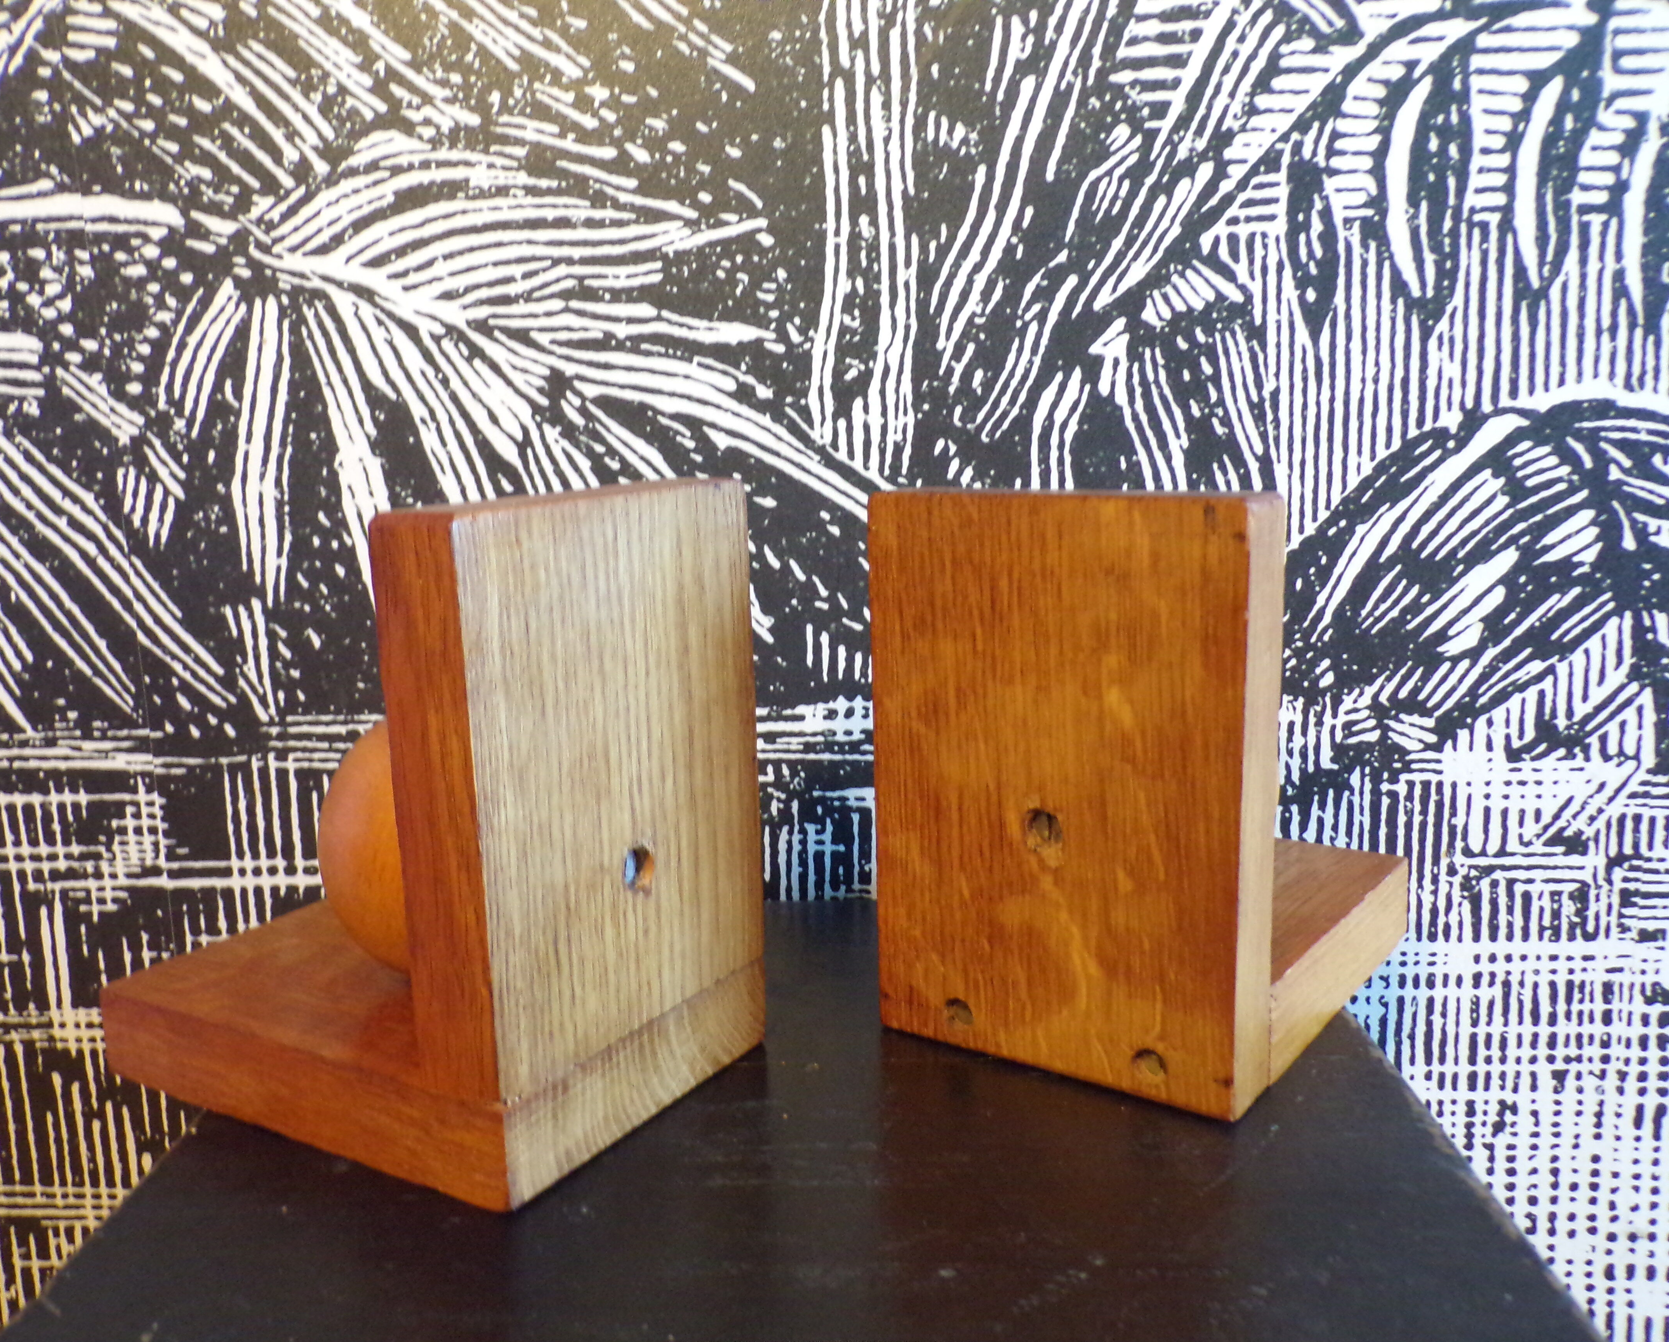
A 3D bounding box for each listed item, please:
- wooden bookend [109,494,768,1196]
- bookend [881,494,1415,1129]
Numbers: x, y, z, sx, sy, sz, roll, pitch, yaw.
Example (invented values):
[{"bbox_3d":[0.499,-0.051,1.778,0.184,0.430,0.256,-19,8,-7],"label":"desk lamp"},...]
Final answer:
[{"bbox_3d":[-0.102,0.029,0.355,0.137,0.141,0.093,4,12,31],"label":"wooden bookend"},{"bbox_3d":[0.089,0.018,0.392,0.095,0.138,0.139,5,12,36],"label":"bookend"}]

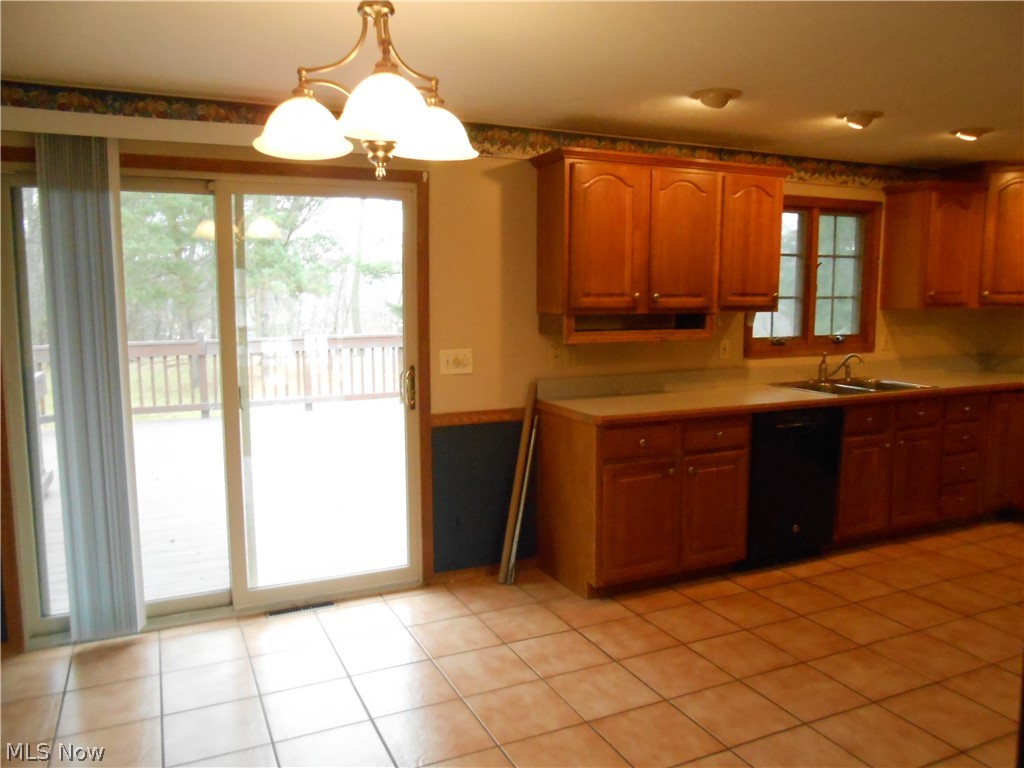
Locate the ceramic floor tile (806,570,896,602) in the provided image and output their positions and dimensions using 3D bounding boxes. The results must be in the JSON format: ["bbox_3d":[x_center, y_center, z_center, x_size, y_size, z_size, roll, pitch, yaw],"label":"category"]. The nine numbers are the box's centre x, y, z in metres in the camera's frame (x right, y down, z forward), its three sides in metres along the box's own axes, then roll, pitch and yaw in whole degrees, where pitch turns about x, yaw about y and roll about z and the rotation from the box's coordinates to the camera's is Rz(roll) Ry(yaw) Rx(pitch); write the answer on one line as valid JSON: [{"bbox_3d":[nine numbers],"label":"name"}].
[{"bbox_3d":[1.726,1.031,3.911,0.330,0.010,0.330,-3,8,-25],"label":"ceramic floor tile"}]

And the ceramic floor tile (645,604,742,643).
[{"bbox_3d":[0.805,1.075,3.451,0.328,0.010,0.328,-3,7,-25],"label":"ceramic floor tile"}]

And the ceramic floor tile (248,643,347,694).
[{"bbox_3d":[-0.850,1.133,3.064,0.328,0.010,0.328,-3,7,-25],"label":"ceramic floor tile"}]

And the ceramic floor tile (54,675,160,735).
[{"bbox_3d":[-1.462,1.176,2.806,0.330,0.010,0.330,-3,8,-25],"label":"ceramic floor tile"}]

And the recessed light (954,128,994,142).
[{"bbox_3d":[2.415,-1.298,4.032,0.190,0.050,0.190,-3,8,-25],"label":"recessed light"}]

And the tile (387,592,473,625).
[{"bbox_3d":[-0.382,1.059,3.634,0.328,0.010,0.328,-3,7,-25],"label":"tile"}]

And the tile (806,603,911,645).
[{"bbox_3d":[1.549,1.074,3.429,0.328,0.010,0.328,-3,7,-25],"label":"tile"}]

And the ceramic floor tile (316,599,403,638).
[{"bbox_3d":[-0.690,1.086,3.530,0.330,0.010,0.330,-3,8,-25],"label":"ceramic floor tile"}]

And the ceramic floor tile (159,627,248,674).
[{"bbox_3d":[-1.288,1.112,3.216,0.328,0.010,0.328,-3,7,-25],"label":"ceramic floor tile"}]

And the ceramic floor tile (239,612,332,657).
[{"bbox_3d":[-0.986,1.094,3.355,0.328,0.010,0.328,-3,7,-25],"label":"ceramic floor tile"}]

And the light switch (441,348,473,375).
[{"bbox_3d":[-0.275,-0.110,3.855,0.166,0.117,0.015,-3,7,-25],"label":"light switch"}]

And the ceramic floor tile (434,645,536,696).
[{"bbox_3d":[-0.102,1.125,3.025,0.325,0.010,0.326,-3,7,-25],"label":"ceramic floor tile"}]

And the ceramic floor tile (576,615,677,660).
[{"bbox_3d":[0.505,1.097,3.329,0.328,0.010,0.328,-3,7,-25],"label":"ceramic floor tile"}]

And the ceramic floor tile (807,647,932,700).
[{"bbox_3d":[1.396,1.133,3.009,0.328,0.010,0.328,-3,7,-25],"label":"ceramic floor tile"}]

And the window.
[{"bbox_3d":[1.892,-0.675,4.888,1.126,0.985,0.101,-3,7,-25],"label":"window"}]

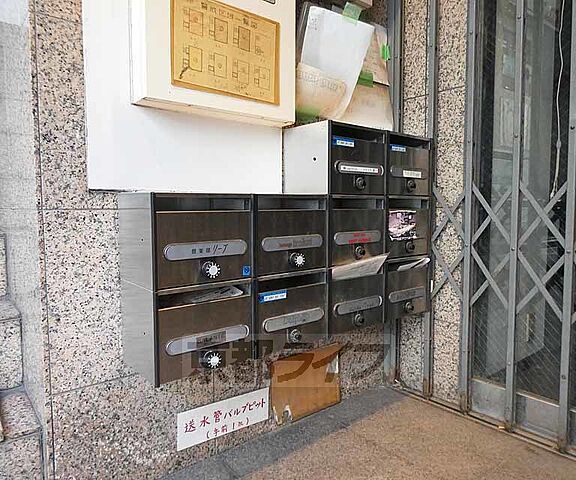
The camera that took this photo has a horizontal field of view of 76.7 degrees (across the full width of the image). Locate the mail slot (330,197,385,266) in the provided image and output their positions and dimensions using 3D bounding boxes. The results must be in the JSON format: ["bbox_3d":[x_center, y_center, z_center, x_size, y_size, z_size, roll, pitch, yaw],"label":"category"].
[{"bbox_3d":[0.170,-0.039,1.305,0.267,0.227,0.232,-4,6,-36],"label":"mail slot"}]

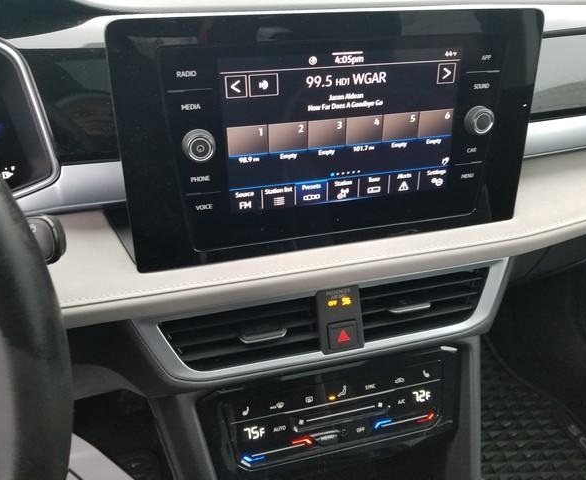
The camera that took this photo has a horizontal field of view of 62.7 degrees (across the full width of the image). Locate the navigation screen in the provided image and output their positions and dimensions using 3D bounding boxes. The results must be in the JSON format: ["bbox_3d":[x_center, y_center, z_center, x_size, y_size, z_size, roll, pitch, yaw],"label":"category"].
[{"bbox_3d":[0.037,-0.079,0.347,0.174,0.104,0.010,-7,23,-13],"label":"navigation screen"}]

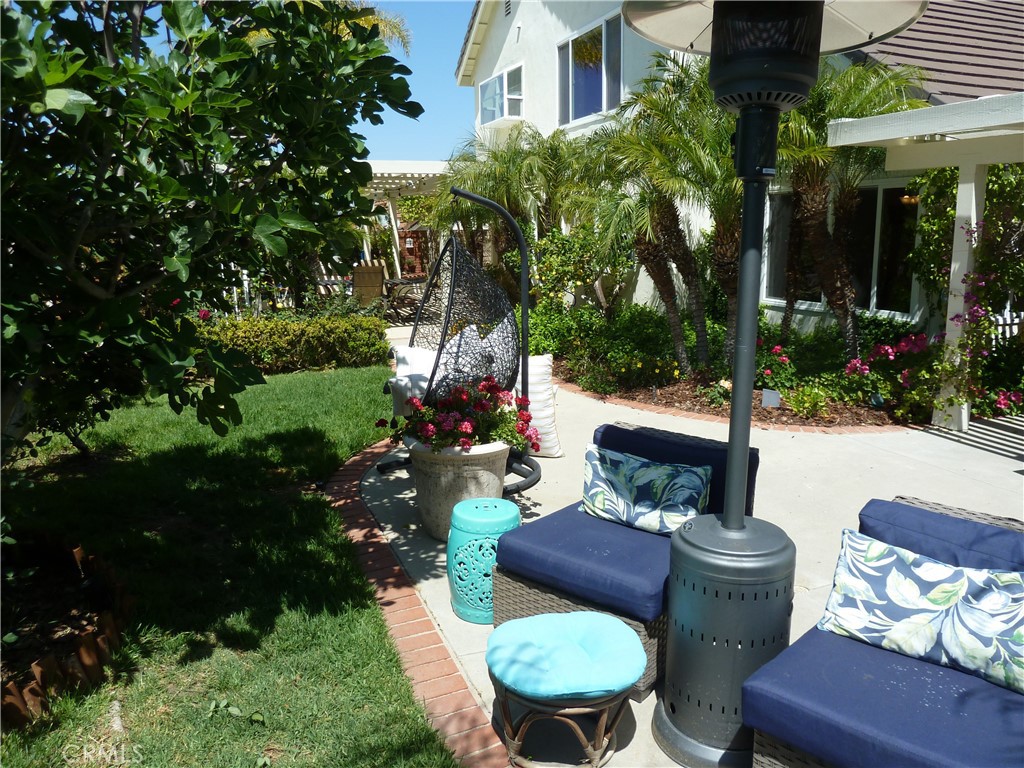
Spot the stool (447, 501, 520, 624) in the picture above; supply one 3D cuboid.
[{"bbox_3d":[-0.115,0.770,3.238,0.340,0.445,0.340,-1,12,-2],"label":"stool"}]

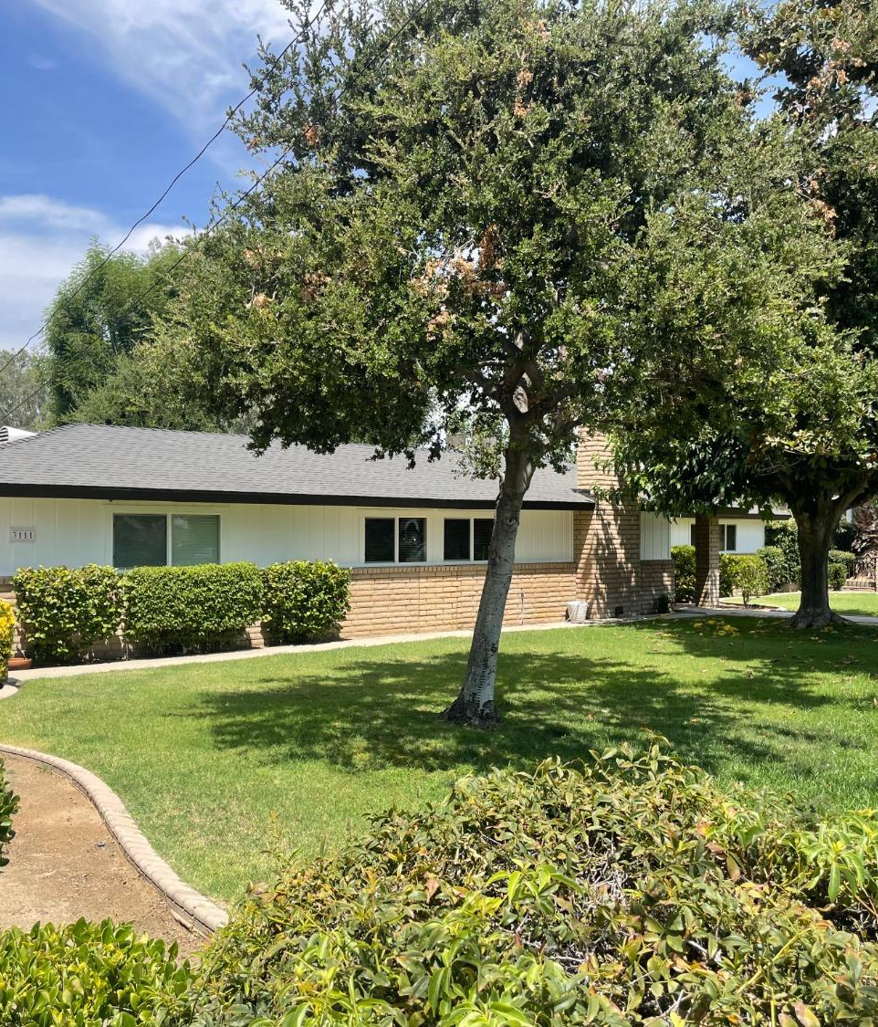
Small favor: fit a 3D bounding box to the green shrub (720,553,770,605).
[{"bbox_3d":[7.932,1.723,26.632,1.150,1.330,1.150,1,-2,-42],"label":"green shrub"}]

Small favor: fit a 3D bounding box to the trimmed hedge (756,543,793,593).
[{"bbox_3d":[10.957,1.785,33.512,1.250,1.500,1.200,1,-2,-42],"label":"trimmed hedge"}]

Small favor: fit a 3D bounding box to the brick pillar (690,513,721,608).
[{"bbox_3d":[6.560,1.170,25.100,0.400,2.270,0.400,1,-2,-41],"label":"brick pillar"}]

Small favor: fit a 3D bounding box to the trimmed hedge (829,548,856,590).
[{"bbox_3d":[13.541,1.869,34.685,1.000,1.380,1.050,1,-2,-42],"label":"trimmed hedge"}]

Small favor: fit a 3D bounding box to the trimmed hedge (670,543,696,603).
[{"bbox_3d":[6.793,1.671,28.601,0.850,1.520,0.850,1,-2,-42],"label":"trimmed hedge"}]

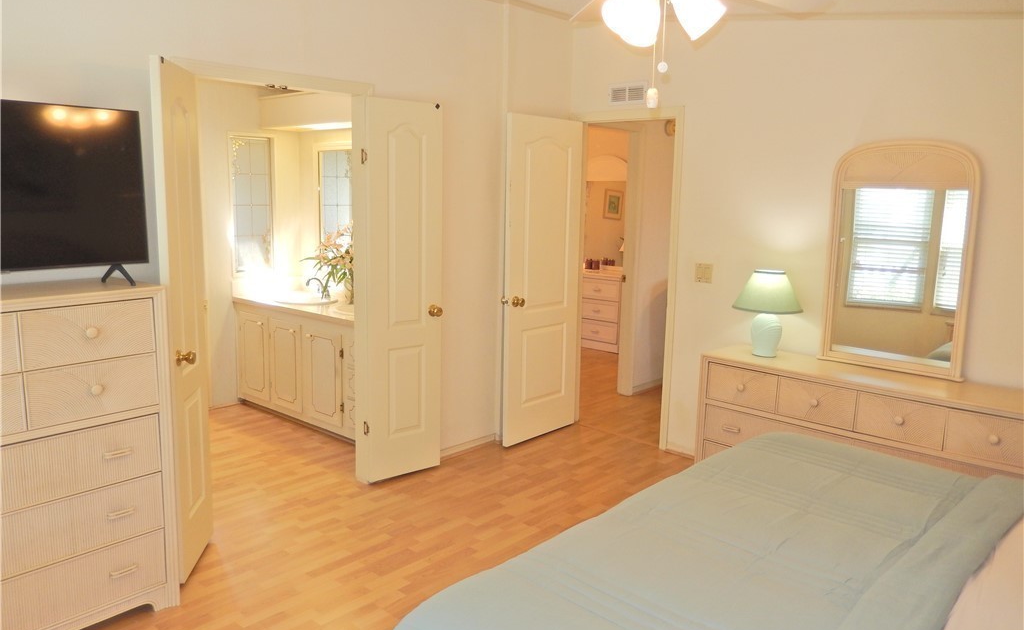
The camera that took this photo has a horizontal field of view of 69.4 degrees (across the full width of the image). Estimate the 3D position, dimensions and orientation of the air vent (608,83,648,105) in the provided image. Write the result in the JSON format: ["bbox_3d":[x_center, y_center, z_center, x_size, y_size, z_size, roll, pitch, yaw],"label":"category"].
[{"bbox_3d":[0.713,-1.371,4.581,0.024,0.140,0.305,-7,12,-43],"label":"air vent"}]

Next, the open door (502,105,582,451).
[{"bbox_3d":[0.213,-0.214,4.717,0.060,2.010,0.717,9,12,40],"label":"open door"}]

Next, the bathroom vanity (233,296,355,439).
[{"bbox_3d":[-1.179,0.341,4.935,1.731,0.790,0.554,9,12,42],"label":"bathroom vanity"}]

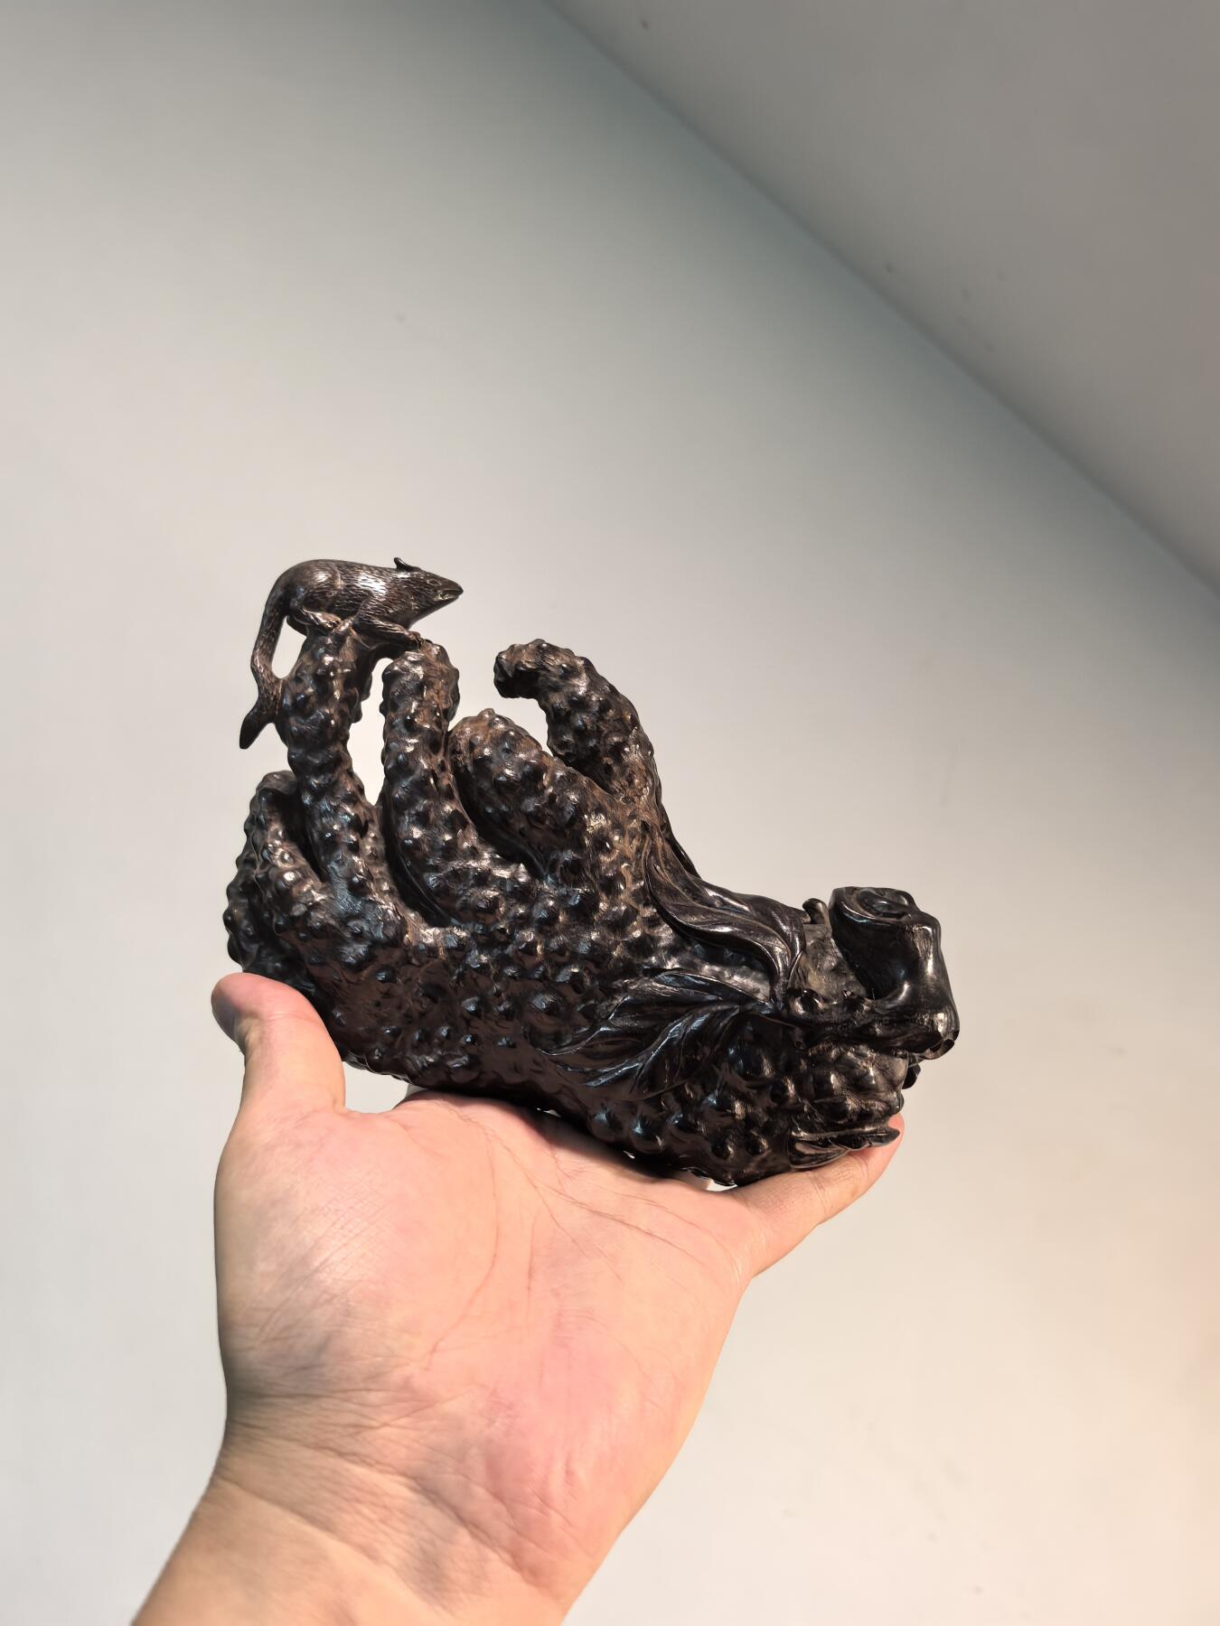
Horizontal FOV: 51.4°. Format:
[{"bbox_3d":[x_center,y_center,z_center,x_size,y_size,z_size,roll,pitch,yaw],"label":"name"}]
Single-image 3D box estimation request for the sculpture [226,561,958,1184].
[{"bbox_3d":[0.001,0.017,0.325,0.188,0.140,0.100,12,3,7],"label":"sculpture"}]

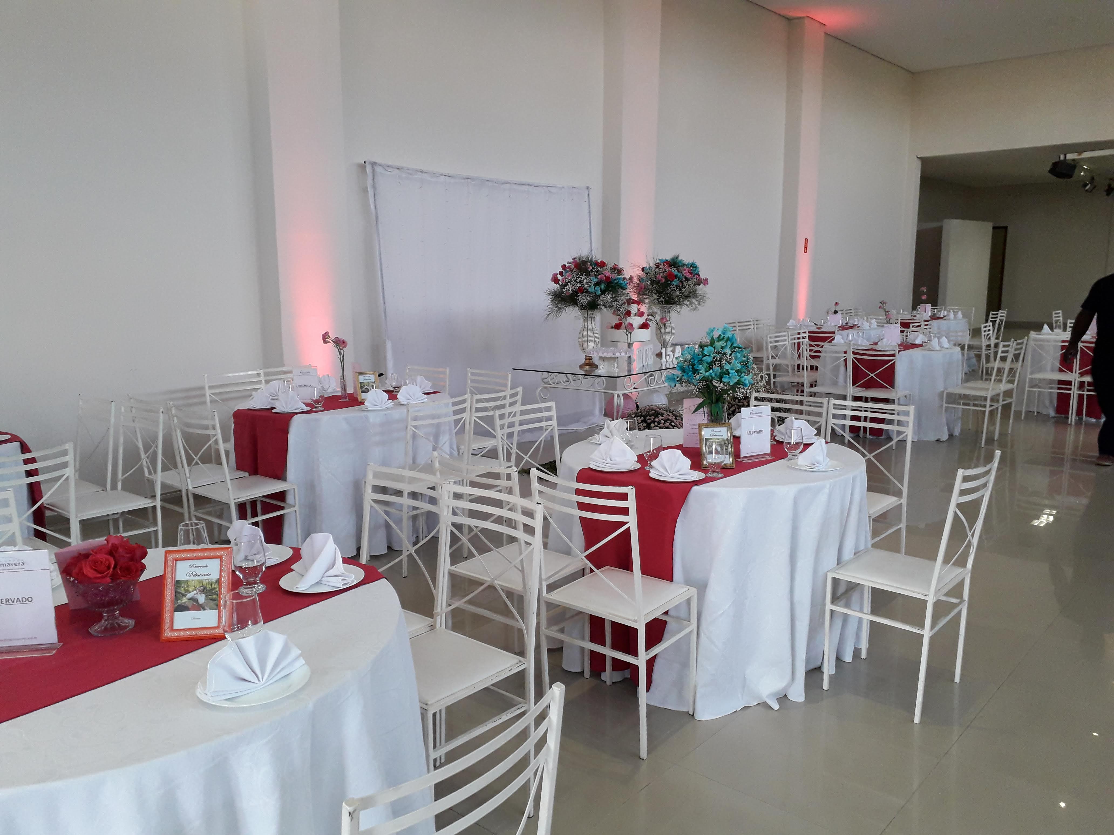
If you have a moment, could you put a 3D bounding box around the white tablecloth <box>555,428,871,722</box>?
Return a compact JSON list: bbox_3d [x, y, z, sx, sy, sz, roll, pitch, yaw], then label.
[{"bbox_3d":[0.645,0.537,3.724,1.360,0.785,1.400,0,10,0],"label":"white tablecloth"}]

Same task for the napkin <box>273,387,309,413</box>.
[{"bbox_3d":[-1.400,-0.102,4.586,0.165,0.107,0.105,0,10,-2],"label":"napkin"}]

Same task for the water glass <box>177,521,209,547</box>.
[{"bbox_3d":[-0.871,0.326,2.093,0.077,0.128,0.077,0,10,0],"label":"water glass"}]

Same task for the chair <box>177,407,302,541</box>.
[{"bbox_3d":[-1.580,0.364,4.329,0.400,0.904,0.451,8,13,40],"label":"chair"}]

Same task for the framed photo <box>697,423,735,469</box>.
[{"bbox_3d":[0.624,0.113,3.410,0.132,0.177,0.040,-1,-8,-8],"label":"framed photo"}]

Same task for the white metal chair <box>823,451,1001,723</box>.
[{"bbox_3d":[1.271,0.563,3.130,0.451,0.904,0.400,9,13,41],"label":"white metal chair"}]

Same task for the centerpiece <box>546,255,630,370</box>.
[{"bbox_3d":[0.250,-0.828,6.779,0.640,0.875,0.600,0,10,0],"label":"centerpiece"}]

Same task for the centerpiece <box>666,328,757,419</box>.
[{"bbox_3d":[0.674,-0.129,3.752,0.380,0.530,0.360,0,10,0],"label":"centerpiece"}]

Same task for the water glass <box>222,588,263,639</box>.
[{"bbox_3d":[-0.600,0.403,1.664,0.076,0.127,0.076,0,10,0],"label":"water glass"}]

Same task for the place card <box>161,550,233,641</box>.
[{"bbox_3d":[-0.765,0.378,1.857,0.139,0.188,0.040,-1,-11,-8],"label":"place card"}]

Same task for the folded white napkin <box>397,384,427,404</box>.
[{"bbox_3d":[-0.819,-0.143,4.840,0.165,0.098,0.105,-8,13,-39],"label":"folded white napkin"}]

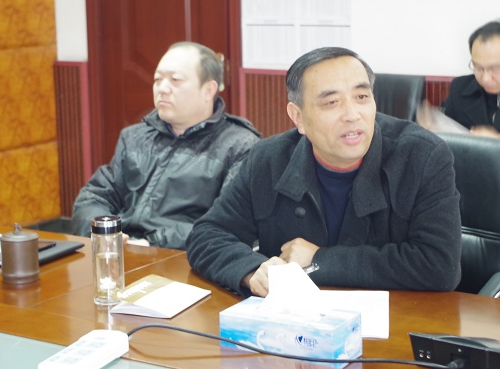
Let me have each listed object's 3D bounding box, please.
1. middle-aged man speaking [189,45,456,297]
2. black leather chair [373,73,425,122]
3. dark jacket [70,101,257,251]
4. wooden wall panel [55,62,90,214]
[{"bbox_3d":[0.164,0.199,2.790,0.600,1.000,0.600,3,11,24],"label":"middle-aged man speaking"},{"bbox_3d":[0.290,0.093,4.681,0.600,1.000,0.620,6,12,33],"label":"black leather chair"},{"bbox_3d":[-0.222,0.029,3.460,0.540,0.540,0.450,7,13,39],"label":"dark jacket"},{"bbox_3d":[-0.839,-0.106,5.918,0.210,0.930,0.050,6,12,33],"label":"wooden wall panel"}]

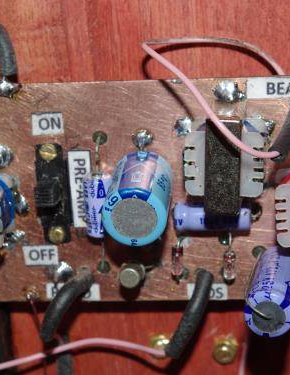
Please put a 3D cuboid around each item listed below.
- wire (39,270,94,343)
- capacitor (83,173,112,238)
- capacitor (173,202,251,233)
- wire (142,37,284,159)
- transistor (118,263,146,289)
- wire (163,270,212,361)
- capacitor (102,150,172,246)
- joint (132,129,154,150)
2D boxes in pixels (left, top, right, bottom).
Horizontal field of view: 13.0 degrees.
[{"bbox_3d":[-0.019,0.027,0.297,0.005,0.018,0.008,31,7,-3],"label":"wire"},{"bbox_3d":[-0.010,0.004,0.291,0.006,0.015,0.006,-2,15,6],"label":"capacitor"},{"bbox_3d":[0.015,0.007,0.288,0.017,0.006,0.006,0,19,6],"label":"capacitor"},{"bbox_3d":[0.015,-0.020,0.276,0.031,0.022,0.022,-1,19,6],"label":"wire"},{"bbox_3d":[-0.003,0.020,0.296,0.005,0.005,0.005,-1,19,6],"label":"transistor"},{"bbox_3d":[0.011,0.030,0.299,0.006,0.023,0.005,19,20,-1],"label":"wire"},{"bbox_3d":[-0.001,0.002,0.281,0.014,0.014,0.019,-1,26,7],"label":"capacitor"},{"bbox_3d":[-0.001,-0.011,0.289,0.004,0.005,0.003,-1,15,6],"label":"joint"}]

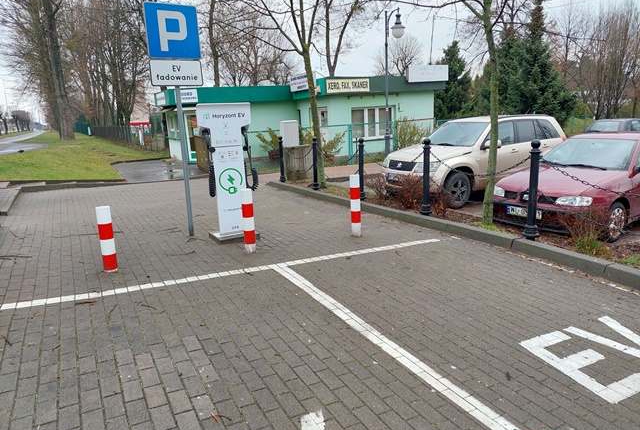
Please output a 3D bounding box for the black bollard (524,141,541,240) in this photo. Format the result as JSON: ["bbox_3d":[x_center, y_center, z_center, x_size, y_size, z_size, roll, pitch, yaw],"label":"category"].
[{"bbox_3d":[2.558,-0.298,5.310,0.190,1.190,0.190,-2,11,0],"label":"black bollard"}]

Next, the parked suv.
[{"bbox_3d":[3.420,-1.282,9.737,4.470,1.695,1.810,-9,13,-30],"label":"parked suv"}]

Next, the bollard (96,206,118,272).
[{"bbox_3d":[-2.060,0.231,4.297,0.120,0.631,0.120,-2,11,0],"label":"bollard"}]

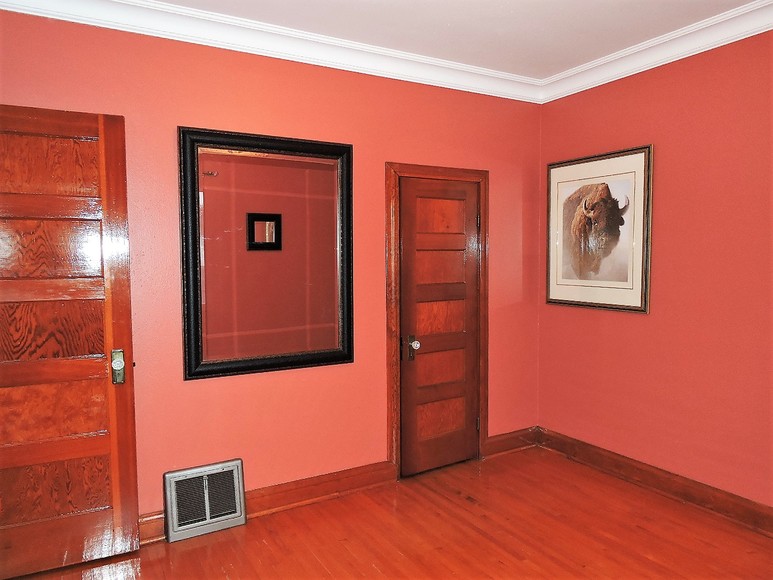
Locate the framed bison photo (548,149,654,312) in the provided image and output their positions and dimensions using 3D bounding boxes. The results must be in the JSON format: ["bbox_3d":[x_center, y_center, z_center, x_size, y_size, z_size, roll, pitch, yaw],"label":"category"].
[{"bbox_3d":[1.458,-0.401,3.755,0.035,1.065,0.838,-3,4,-31],"label":"framed bison photo"}]

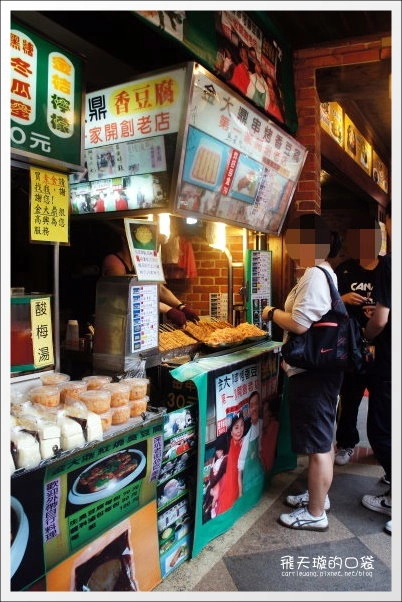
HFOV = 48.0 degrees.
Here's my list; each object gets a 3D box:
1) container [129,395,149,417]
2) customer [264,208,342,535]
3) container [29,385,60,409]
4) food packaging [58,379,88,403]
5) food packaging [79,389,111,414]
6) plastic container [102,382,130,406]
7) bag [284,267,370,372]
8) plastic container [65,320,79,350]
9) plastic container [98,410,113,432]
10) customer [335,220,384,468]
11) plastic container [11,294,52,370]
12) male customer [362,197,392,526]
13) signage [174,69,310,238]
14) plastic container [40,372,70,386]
[{"bbox_3d":[-0.272,0.432,1.860,0.122,0.067,0.122,0,3,0],"label":"container"},{"bbox_3d":[0.576,0.383,2.562,0.450,1.700,0.500,1,3,18],"label":"customer"},{"bbox_3d":[-0.654,0.407,1.893,0.131,0.078,0.131,0,3,0],"label":"container"},{"bbox_3d":[-0.507,0.367,1.804,0.122,0.067,0.122,2,3,31],"label":"food packaging"},{"bbox_3d":[-0.432,0.409,1.843,0.131,0.078,0.131,0,3,0],"label":"food packaging"},{"bbox_3d":[-0.333,0.371,1.758,0.122,0.067,0.122,0,3,0],"label":"plastic container"},{"bbox_3d":[0.628,0.075,2.317,0.440,0.540,0.210,0,3,9],"label":"bag"},{"bbox_3d":[-0.803,0.214,2.800,0.088,0.187,0.088,2,3,31],"label":"plastic container"},{"bbox_3d":[-0.389,0.441,1.671,0.122,0.067,0.122,2,3,31],"label":"plastic container"},{"bbox_3d":[1.200,0.274,3.256,0.510,1.740,0.380,2,3,25],"label":"customer"},{"bbox_3d":[-0.930,0.138,2.250,0.270,0.355,0.310,2,3,32],"label":"plastic container"},{"bbox_3d":[1.123,0.347,2.580,0.450,1.770,0.500,1,3,21],"label":"male customer"},{"bbox_3d":[0.242,-0.693,2.433,0.070,0.577,1.371,20,12,29],"label":"signage"},{"bbox_3d":[-0.680,0.392,2.112,0.131,0.078,0.131,2,3,32],"label":"plastic container"}]

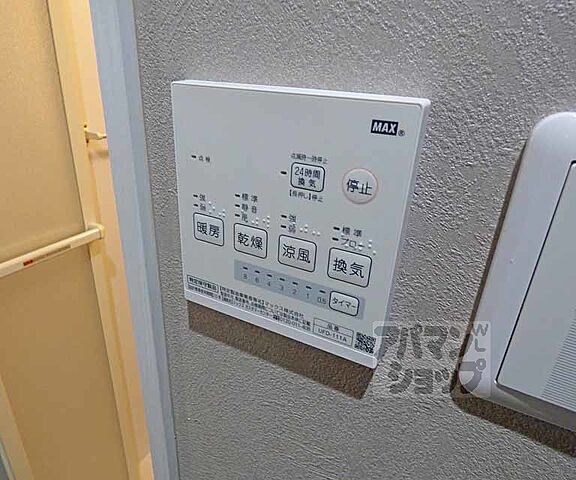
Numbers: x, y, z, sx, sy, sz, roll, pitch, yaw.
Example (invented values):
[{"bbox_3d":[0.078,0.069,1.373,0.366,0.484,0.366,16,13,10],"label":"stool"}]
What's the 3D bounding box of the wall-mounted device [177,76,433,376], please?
[{"bbox_3d":[-0.004,-0.008,0.173,0.117,0.121,0.014,13,24,23],"label":"wall-mounted device"}]

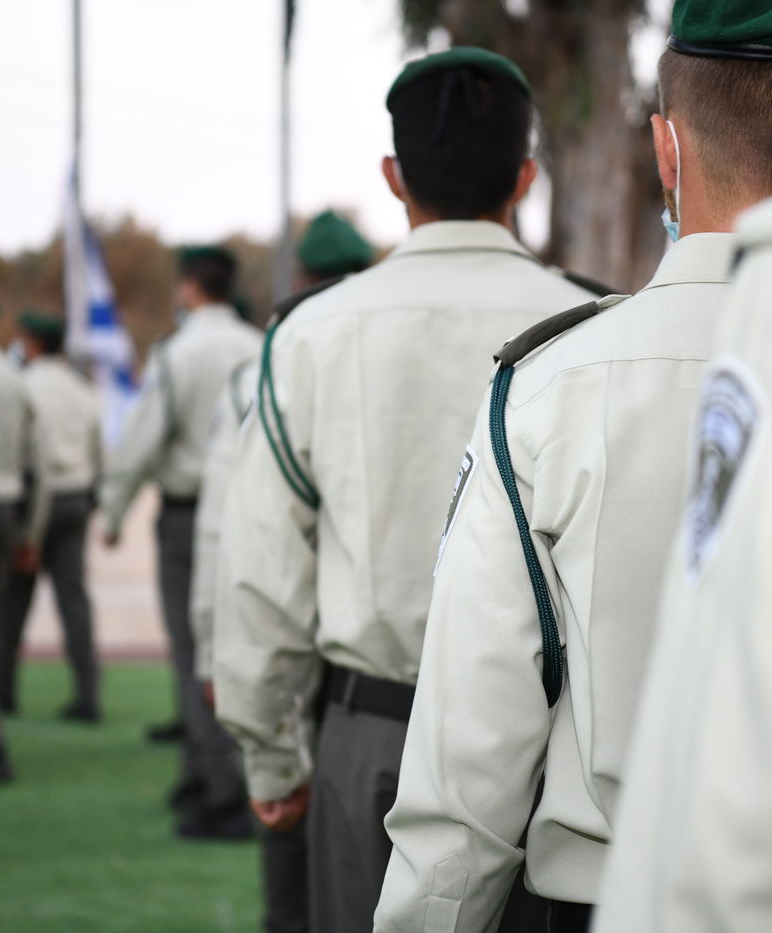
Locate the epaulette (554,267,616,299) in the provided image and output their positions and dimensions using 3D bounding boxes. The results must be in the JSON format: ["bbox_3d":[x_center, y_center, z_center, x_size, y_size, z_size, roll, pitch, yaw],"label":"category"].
[{"bbox_3d":[0.266,-0.217,3.370,0.120,0.030,0.060,26,0,-2],"label":"epaulette"}]

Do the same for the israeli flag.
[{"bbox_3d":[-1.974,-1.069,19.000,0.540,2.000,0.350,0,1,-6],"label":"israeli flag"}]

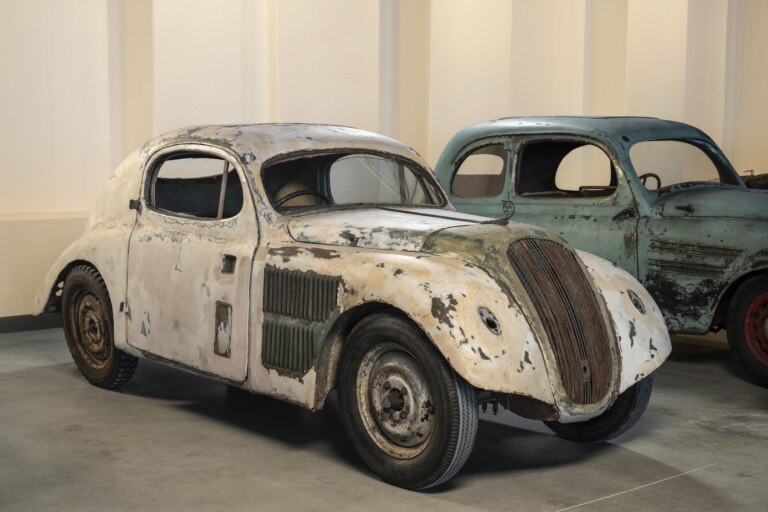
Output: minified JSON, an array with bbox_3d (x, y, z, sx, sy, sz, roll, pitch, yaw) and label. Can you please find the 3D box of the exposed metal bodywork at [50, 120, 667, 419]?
[{"bbox_3d":[-0.487,-0.069,5.650,1.450,1.205,3.880,-4,7,-42],"label":"exposed metal bodywork"}]

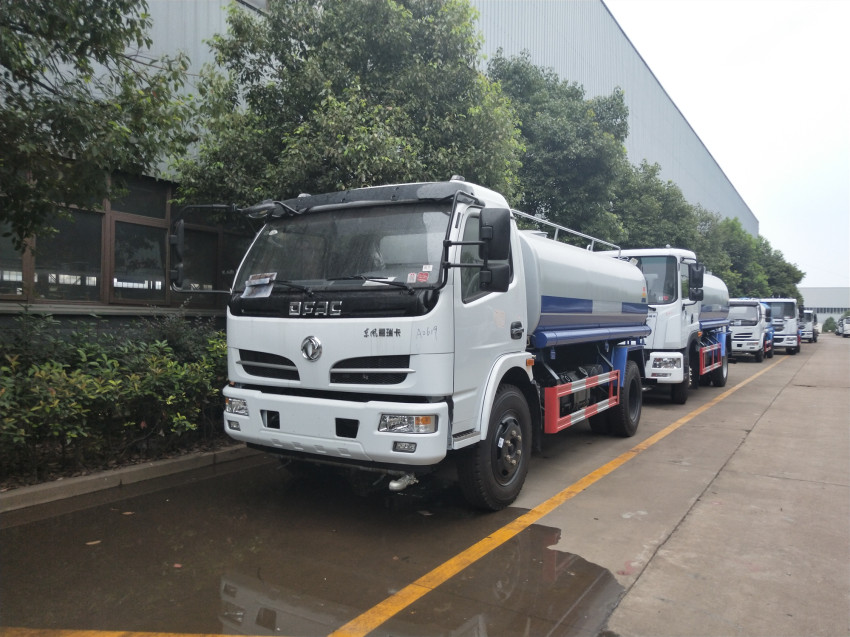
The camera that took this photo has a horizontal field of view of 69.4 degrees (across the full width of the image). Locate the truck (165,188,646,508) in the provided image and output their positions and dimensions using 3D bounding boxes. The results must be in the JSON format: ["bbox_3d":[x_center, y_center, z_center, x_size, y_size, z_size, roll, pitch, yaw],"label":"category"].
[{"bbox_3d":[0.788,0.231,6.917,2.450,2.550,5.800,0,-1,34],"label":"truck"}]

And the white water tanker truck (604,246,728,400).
[{"bbox_3d":[5.150,0.179,13.685,2.420,2.820,6.200,0,-1,34],"label":"white water tanker truck"}]

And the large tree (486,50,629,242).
[{"bbox_3d":[3.477,-2.835,17.534,5.000,8.900,5.000,0,-1,34],"label":"large tree"}]

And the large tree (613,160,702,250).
[{"bbox_3d":[10.113,-2.512,27.528,4.800,8.500,4.800,0,-1,34],"label":"large tree"}]

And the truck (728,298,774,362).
[{"bbox_3d":[13.401,0.492,26.148,2.350,2.500,5.900,0,-1,34],"label":"truck"}]

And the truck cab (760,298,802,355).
[{"bbox_3d":[18.853,0.457,33.093,2.400,2.750,6.200,0,-1,34],"label":"truck cab"}]

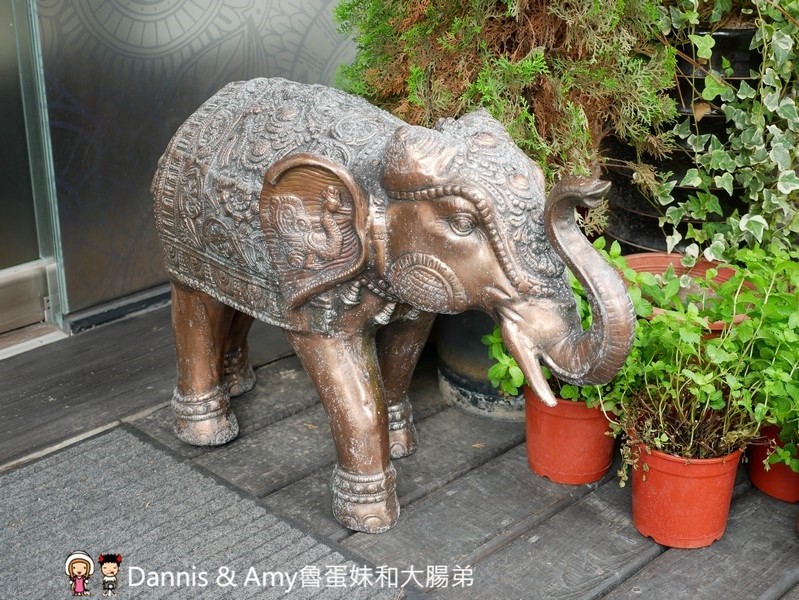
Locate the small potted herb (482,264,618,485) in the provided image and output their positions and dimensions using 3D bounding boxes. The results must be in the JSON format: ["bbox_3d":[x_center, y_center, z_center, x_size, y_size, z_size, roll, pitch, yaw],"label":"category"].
[{"bbox_3d":[0.217,0.091,1.698,0.185,0.290,0.180,0,22,0],"label":"small potted herb"}]

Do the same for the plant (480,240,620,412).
[{"bbox_3d":[0.215,0.045,1.679,0.190,0.200,0.180,0,22,0],"label":"plant"}]

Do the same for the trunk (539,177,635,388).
[{"bbox_3d":[0.200,-0.018,1.387,0.140,0.240,0.075,18,28,38],"label":"trunk"}]

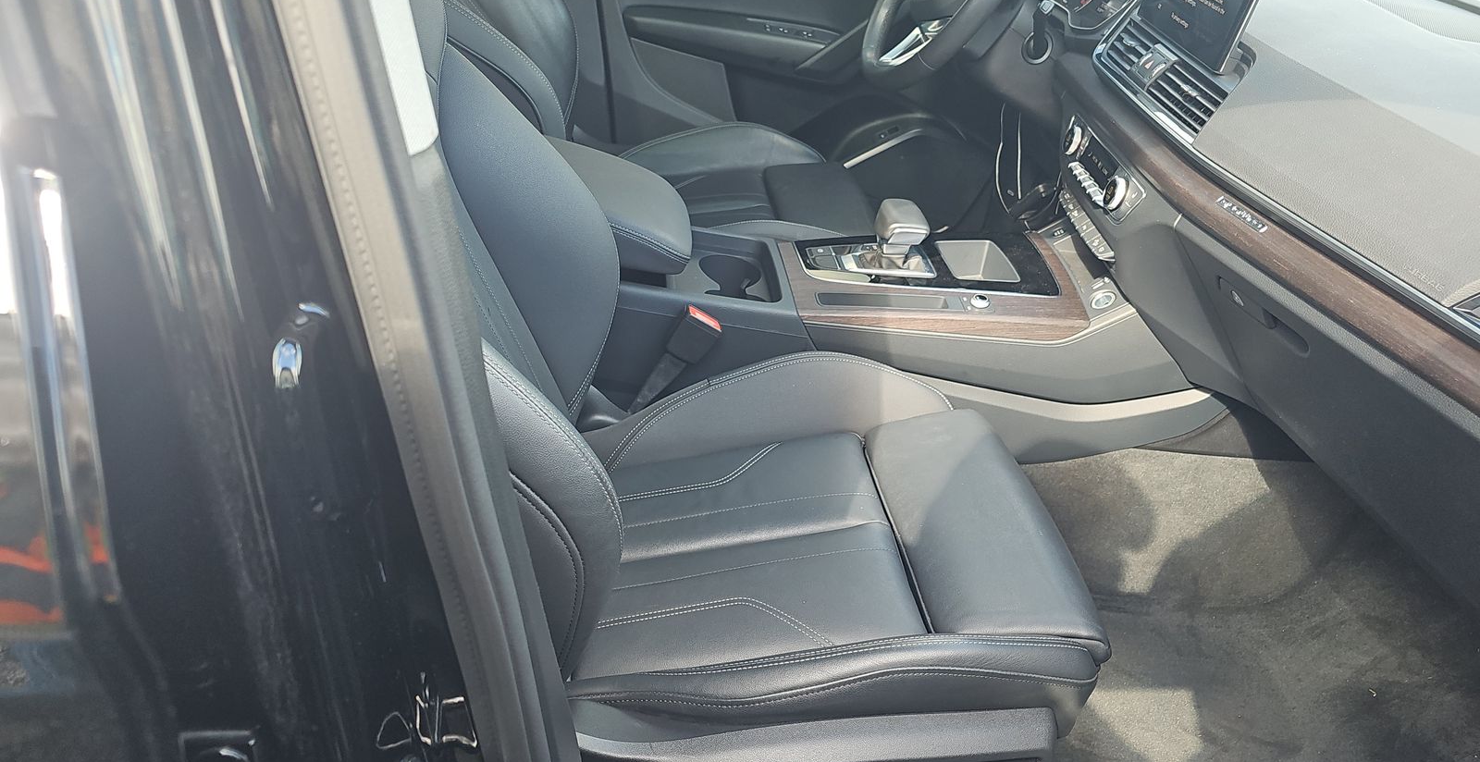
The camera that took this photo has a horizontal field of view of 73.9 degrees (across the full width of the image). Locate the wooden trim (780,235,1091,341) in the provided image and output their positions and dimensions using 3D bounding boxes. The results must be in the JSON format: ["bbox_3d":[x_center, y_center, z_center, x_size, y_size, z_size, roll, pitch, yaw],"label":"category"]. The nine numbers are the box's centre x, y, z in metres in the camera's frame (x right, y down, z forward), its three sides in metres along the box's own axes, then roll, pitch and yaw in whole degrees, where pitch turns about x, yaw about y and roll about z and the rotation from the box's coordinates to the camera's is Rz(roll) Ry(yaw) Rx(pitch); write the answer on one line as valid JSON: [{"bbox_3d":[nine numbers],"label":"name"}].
[{"bbox_3d":[0.245,-0.122,1.294,0.388,0.043,0.275,2,34,-12],"label":"wooden trim"}]

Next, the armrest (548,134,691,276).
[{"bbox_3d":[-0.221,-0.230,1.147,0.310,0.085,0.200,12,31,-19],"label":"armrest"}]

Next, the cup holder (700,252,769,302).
[{"bbox_3d":[-0.014,-0.096,1.274,0.099,0.074,0.173,2,34,-12],"label":"cup holder"}]

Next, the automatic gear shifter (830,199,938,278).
[{"bbox_3d":[0.190,-0.193,1.308,0.133,0.093,0.084,2,34,-12],"label":"automatic gear shifter"}]

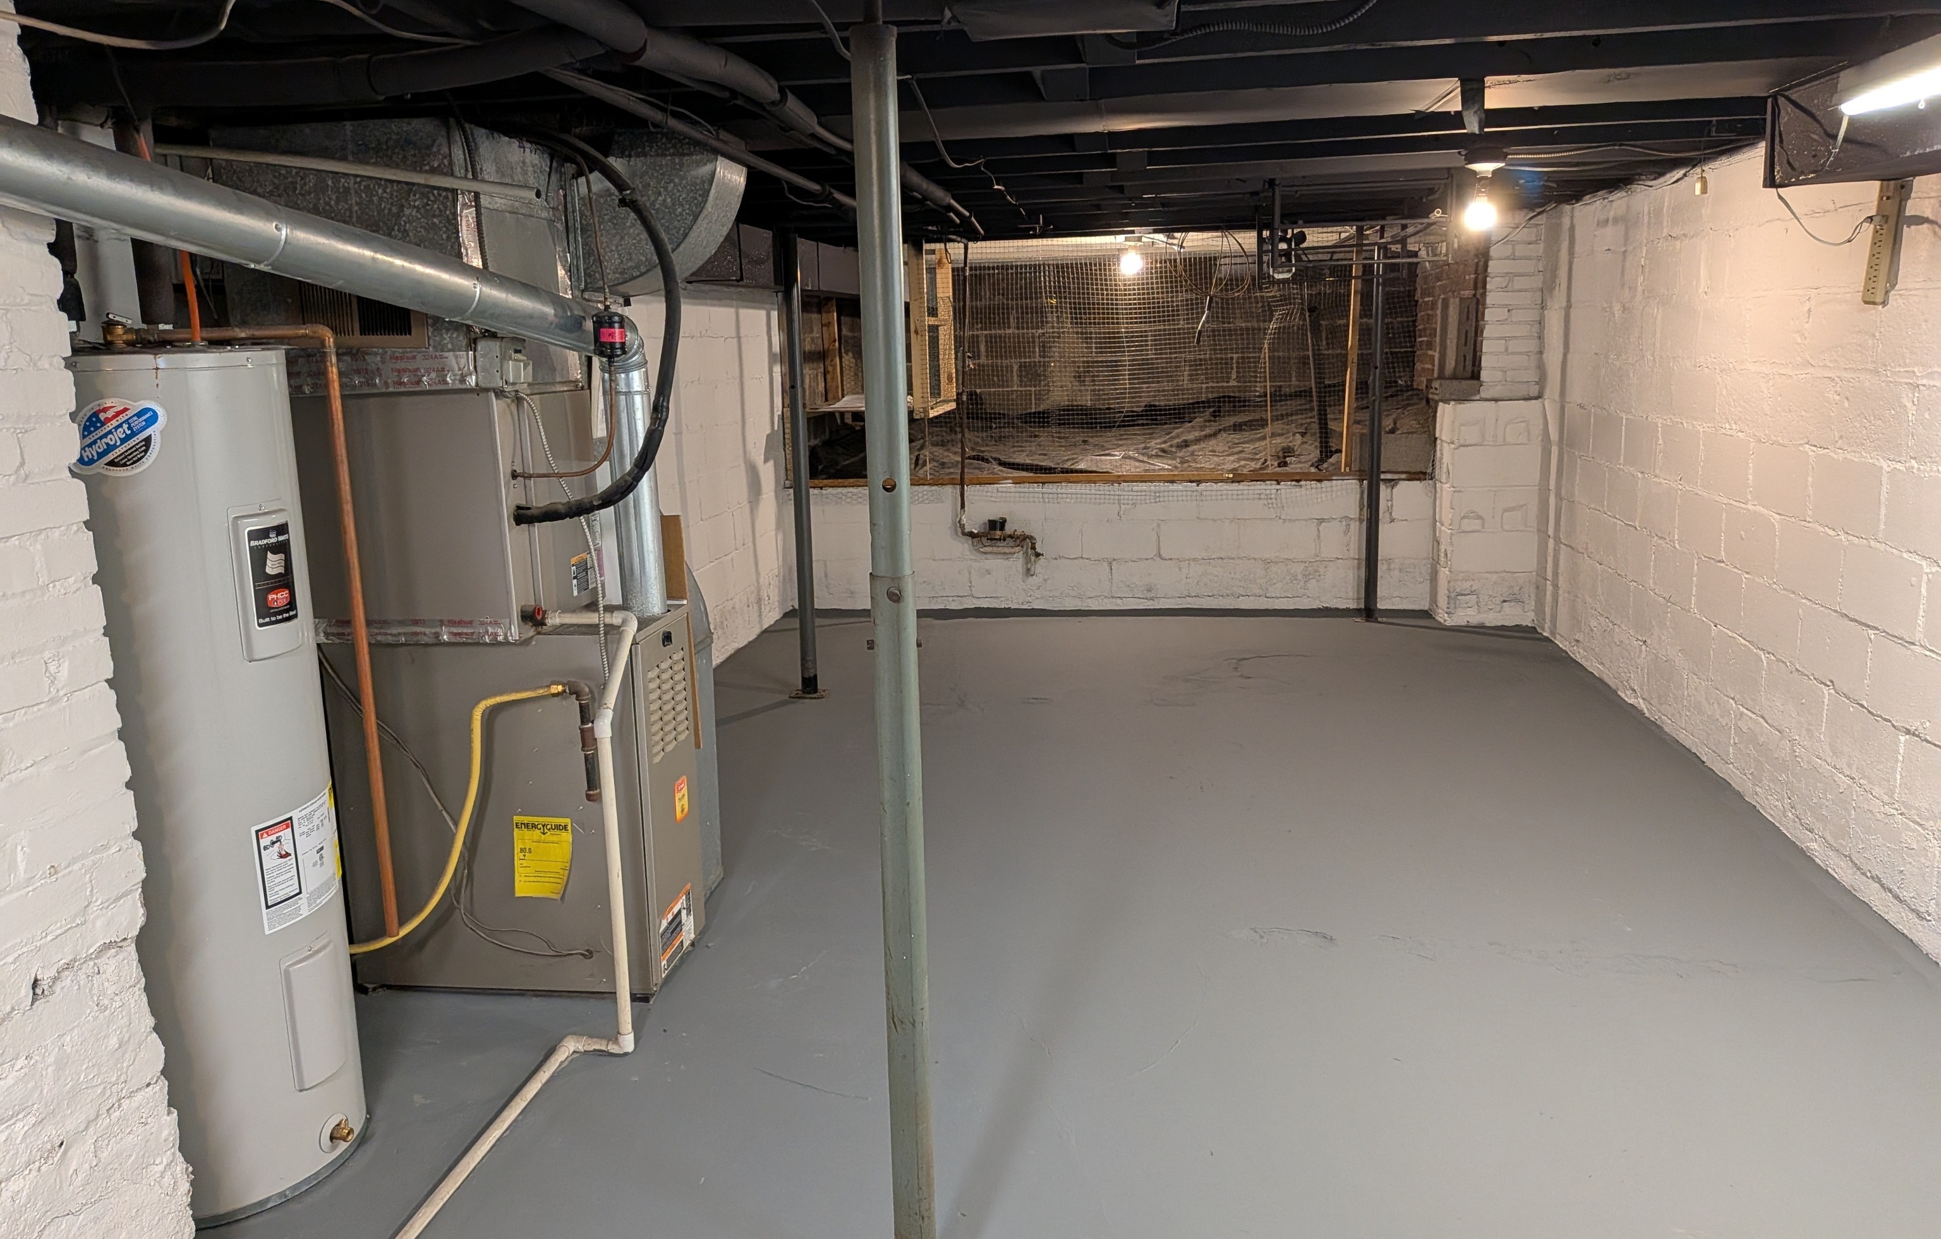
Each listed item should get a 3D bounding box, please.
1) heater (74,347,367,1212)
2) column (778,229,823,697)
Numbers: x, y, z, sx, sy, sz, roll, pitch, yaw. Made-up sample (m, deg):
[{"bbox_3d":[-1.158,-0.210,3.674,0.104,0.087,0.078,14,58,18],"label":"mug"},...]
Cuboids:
[{"bbox_3d":[-1.425,0.280,2.430,0.475,1.490,0.475,2,12,17],"label":"heater"},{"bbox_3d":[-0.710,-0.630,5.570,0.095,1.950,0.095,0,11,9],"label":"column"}]

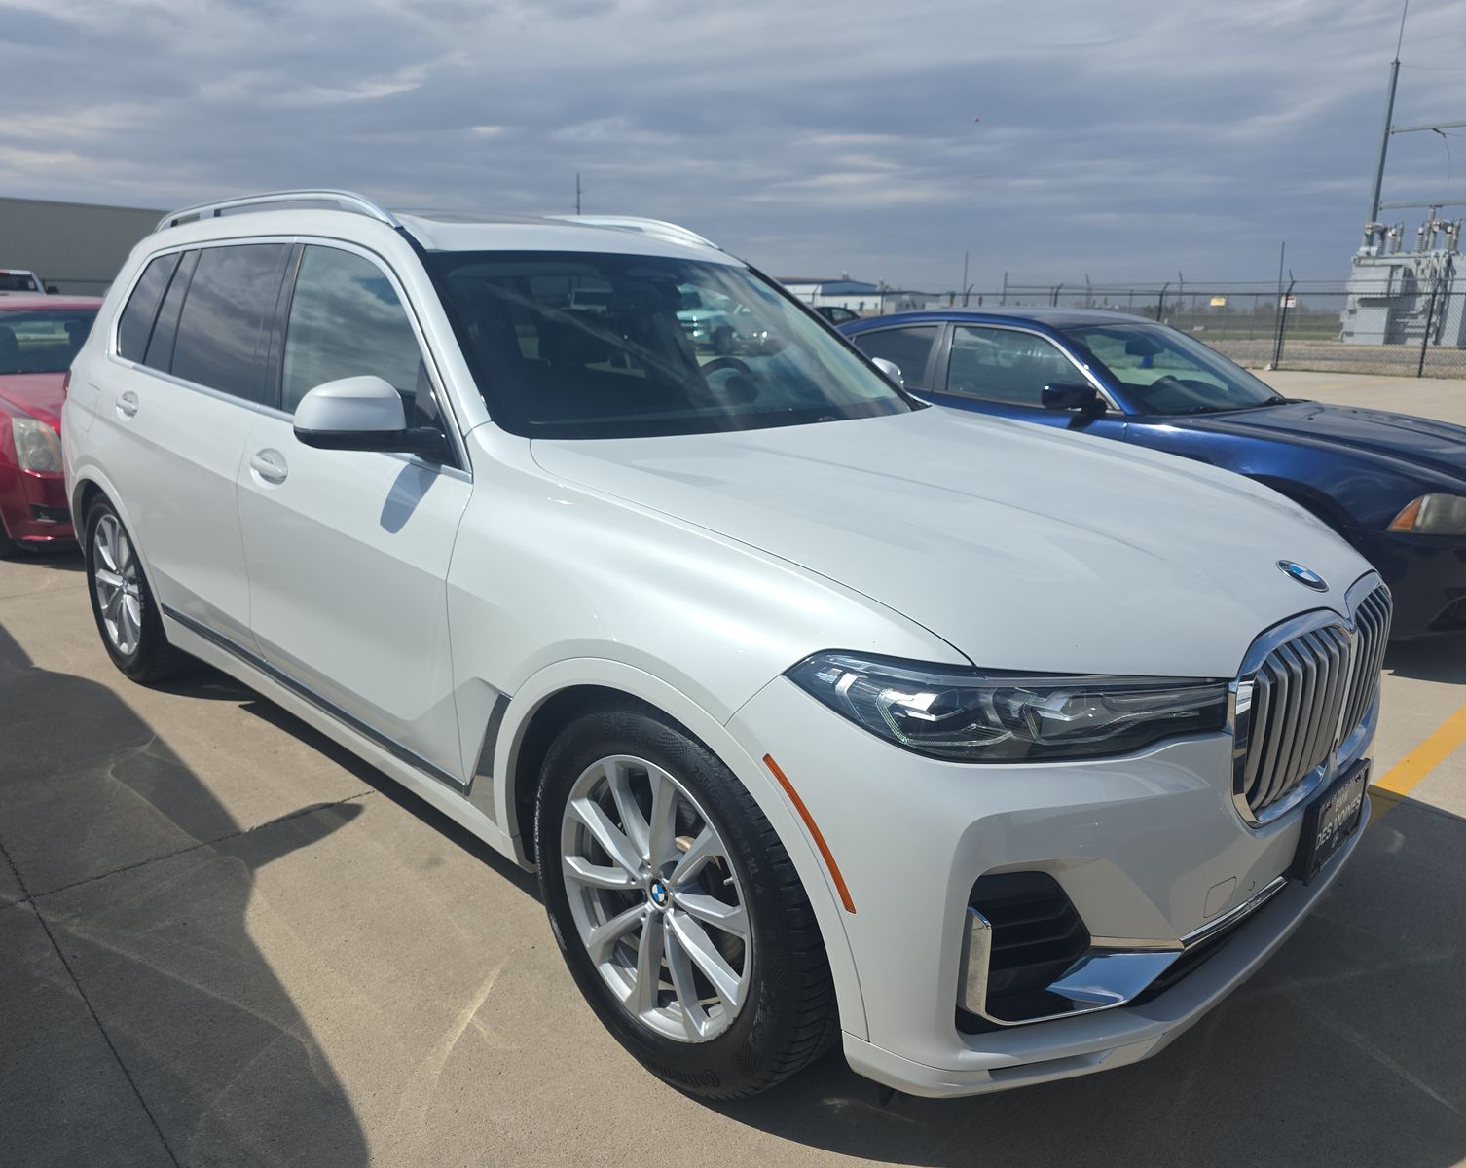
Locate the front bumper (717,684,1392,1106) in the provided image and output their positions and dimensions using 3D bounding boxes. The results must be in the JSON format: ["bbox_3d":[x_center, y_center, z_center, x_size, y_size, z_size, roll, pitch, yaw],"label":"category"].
[{"bbox_3d":[0.910,0.361,2.205,0.740,0.700,1.970,15,20,42],"label":"front bumper"}]

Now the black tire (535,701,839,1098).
[{"bbox_3d":[-0.069,0.566,2.023,0.785,0.785,0.280,15,20,42],"label":"black tire"}]

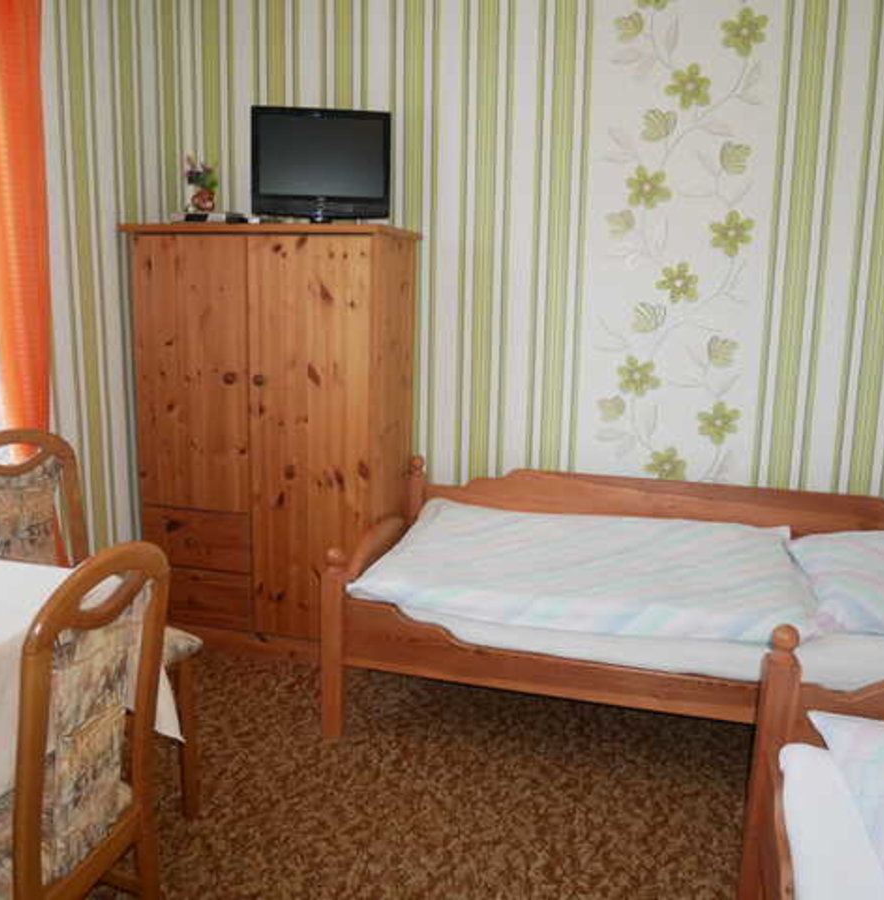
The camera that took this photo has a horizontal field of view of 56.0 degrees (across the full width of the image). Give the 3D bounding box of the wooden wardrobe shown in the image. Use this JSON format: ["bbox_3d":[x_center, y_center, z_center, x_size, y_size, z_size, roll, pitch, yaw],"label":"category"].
[{"bbox_3d":[-0.607,-0.033,3.097,0.952,1.508,0.467,4,10,15],"label":"wooden wardrobe"}]

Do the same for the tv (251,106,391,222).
[{"bbox_3d":[-0.412,-0.958,2.859,0.469,0.401,0.160,0,10,-8],"label":"tv"}]

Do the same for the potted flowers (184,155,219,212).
[{"bbox_3d":[-0.857,-0.950,2.965,0.112,0.203,0.110,4,10,16],"label":"potted flowers"}]

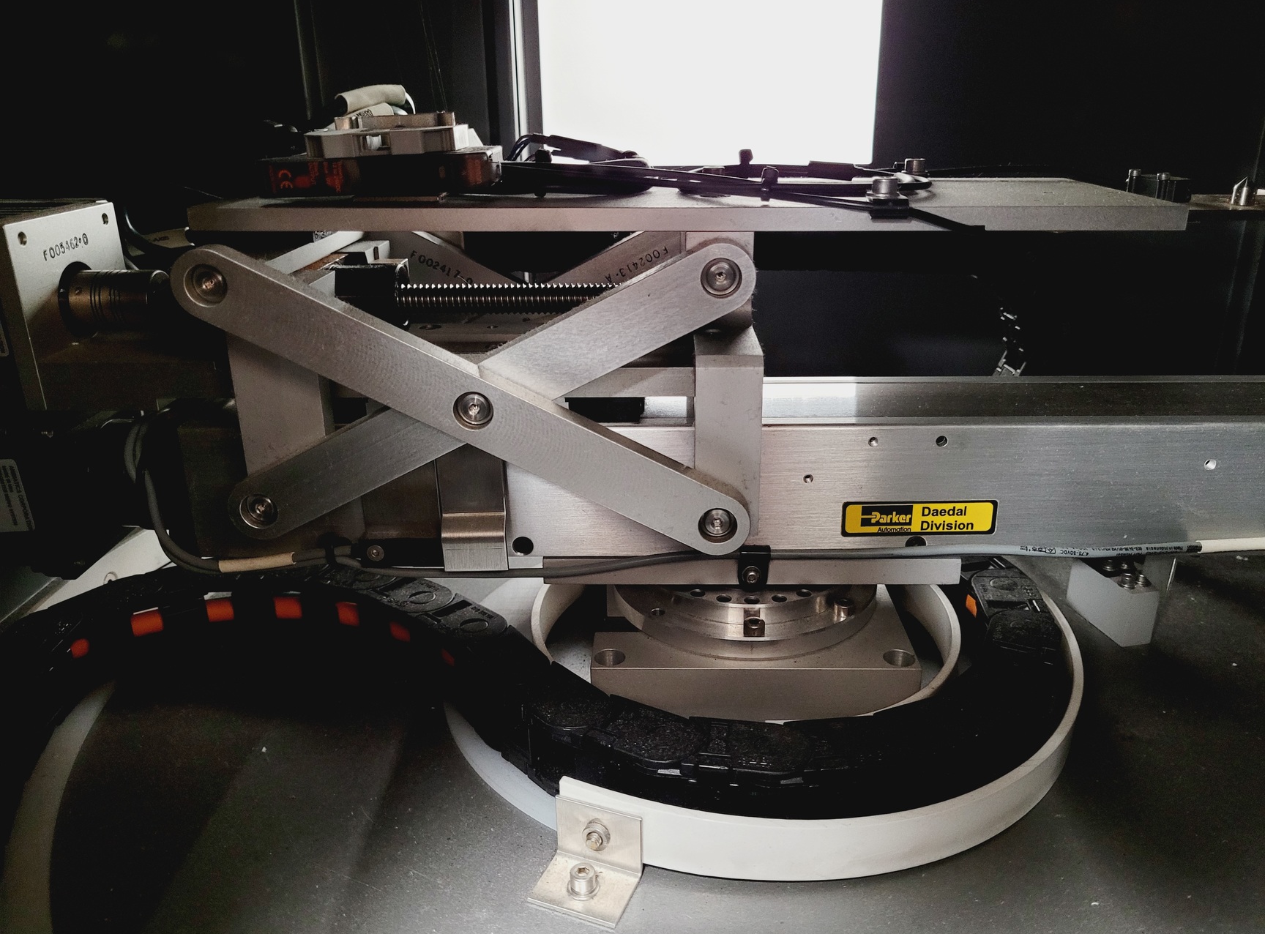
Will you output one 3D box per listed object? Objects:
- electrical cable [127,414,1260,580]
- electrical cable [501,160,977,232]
[{"bbox_3d":[0.027,0.011,0.419,0.493,0.073,0.033,0,22,1],"label":"electrical cable"},{"bbox_3d":[0.035,-0.110,0.381,0.182,0.019,0.080,0,22,1],"label":"electrical cable"}]

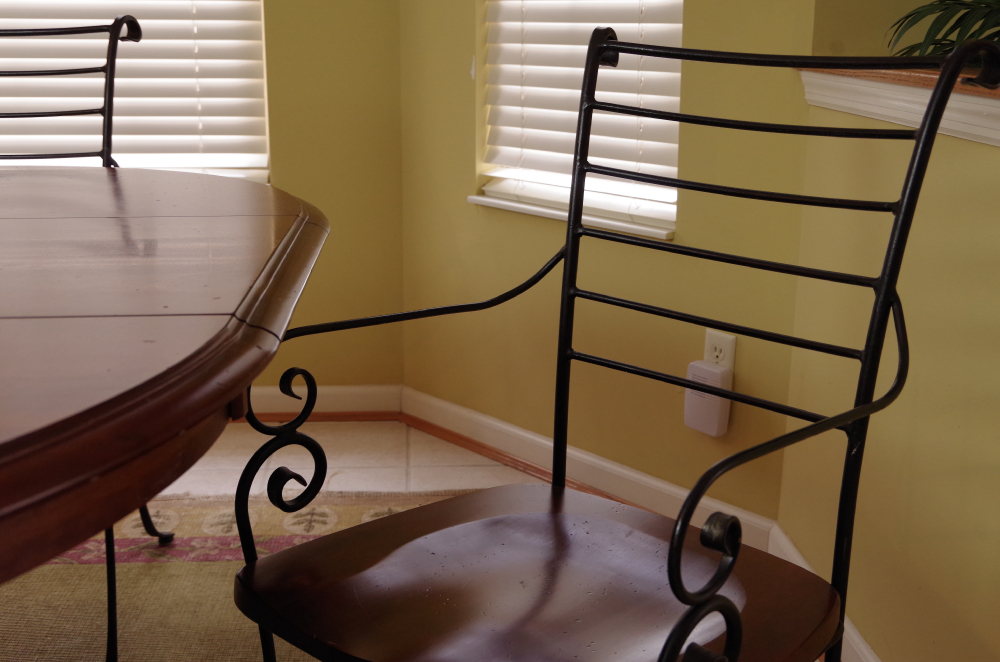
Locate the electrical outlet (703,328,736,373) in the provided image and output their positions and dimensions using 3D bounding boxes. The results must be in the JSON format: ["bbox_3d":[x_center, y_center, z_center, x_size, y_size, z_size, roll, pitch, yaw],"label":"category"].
[{"bbox_3d":[0.406,0.059,2.164,0.008,0.114,0.070,-13,20,-42],"label":"electrical outlet"}]

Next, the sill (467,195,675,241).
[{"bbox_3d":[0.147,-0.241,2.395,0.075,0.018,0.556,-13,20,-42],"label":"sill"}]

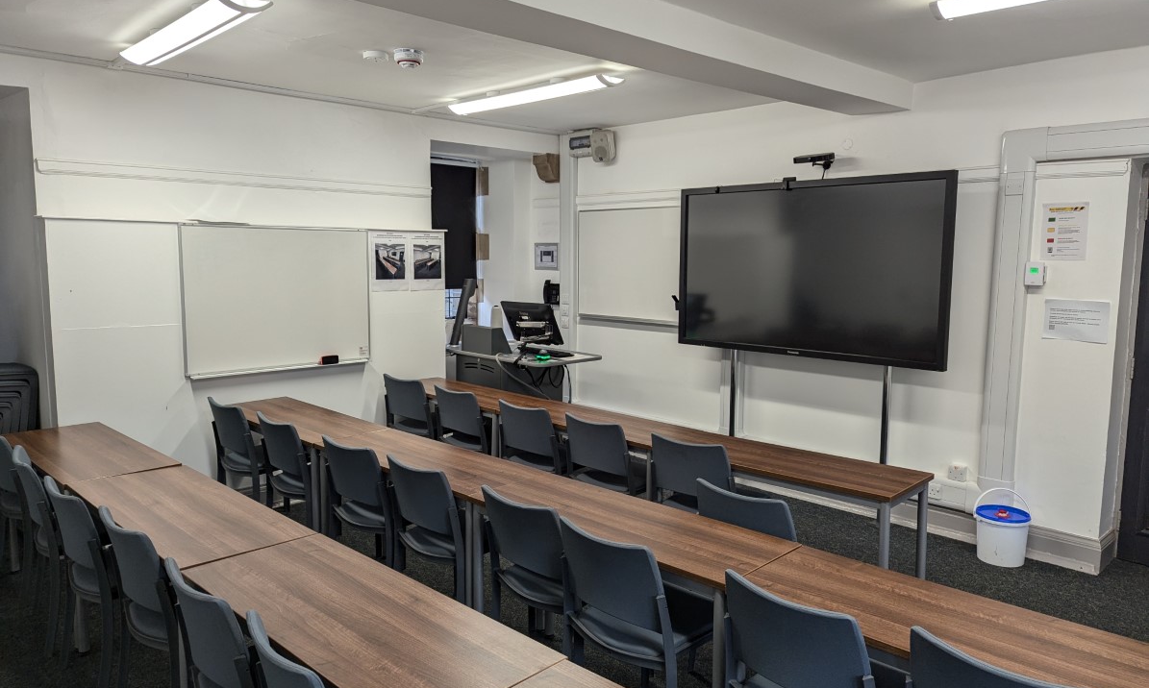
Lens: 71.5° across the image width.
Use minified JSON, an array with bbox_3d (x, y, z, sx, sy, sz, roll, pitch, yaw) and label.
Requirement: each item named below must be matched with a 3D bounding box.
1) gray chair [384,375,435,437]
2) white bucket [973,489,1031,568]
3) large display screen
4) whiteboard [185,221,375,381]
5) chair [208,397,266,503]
[{"bbox_3d":[-0.953,0.618,5.564,0.520,0.810,0.530,7,9,44],"label":"gray chair"},{"bbox_3d":[2.361,1.002,4.394,0.280,0.386,0.275,7,9,44],"label":"white bucket"},{"bbox_3d":[1.433,-0.472,5.046,1.820,1.095,0.085,7,9,44],"label":"large display screen"},{"bbox_3d":[-1.863,-0.290,5.108,0.040,0.900,1.220,7,9,44],"label":"whiteboard"},{"bbox_3d":[-1.799,0.722,4.725,0.500,0.805,0.520,7,9,44],"label":"chair"}]

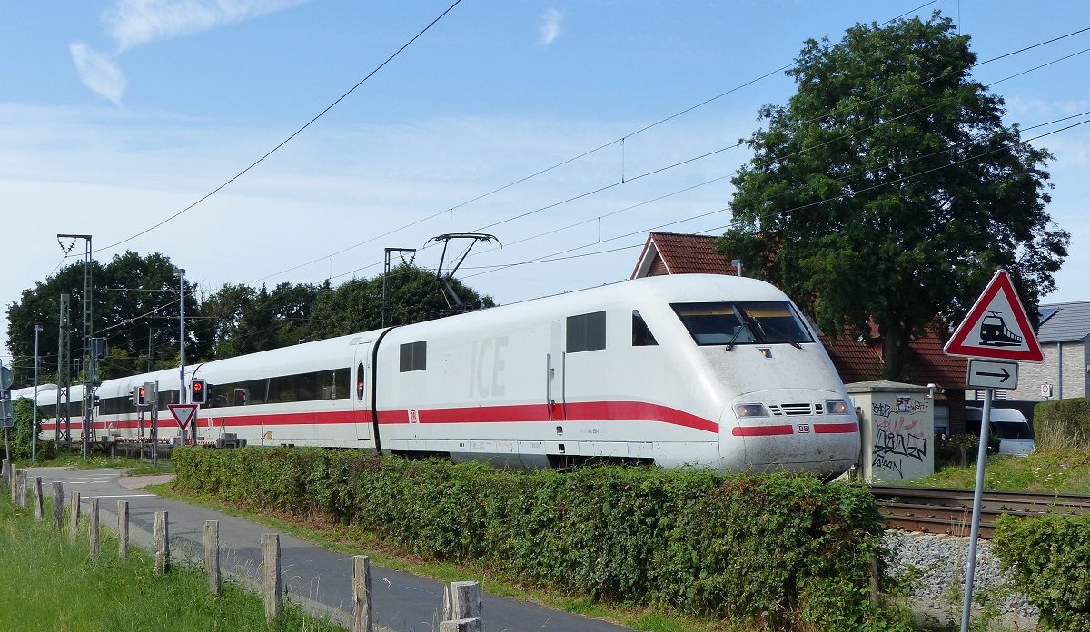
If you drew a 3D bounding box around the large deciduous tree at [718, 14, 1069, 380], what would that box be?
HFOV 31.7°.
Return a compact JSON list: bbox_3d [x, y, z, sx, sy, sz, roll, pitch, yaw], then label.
[{"bbox_3d":[11.328,-2.410,62.000,11.300,14.800,11.300,1,-4,-18],"label":"large deciduous tree"}]

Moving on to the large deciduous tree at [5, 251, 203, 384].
[{"bbox_3d":[-38.470,3.031,168.140,17.320,17.350,15.500,0,-4,0],"label":"large deciduous tree"}]

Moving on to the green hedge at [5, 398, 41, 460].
[{"bbox_3d":[-20.611,4.412,75.873,1.440,2.460,2.000,0,-4,0],"label":"green hedge"}]

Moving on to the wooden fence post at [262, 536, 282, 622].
[{"bbox_3d":[-2.757,2.647,19.400,0.150,0.917,0.150,0,-4,-20],"label":"wooden fence post"}]

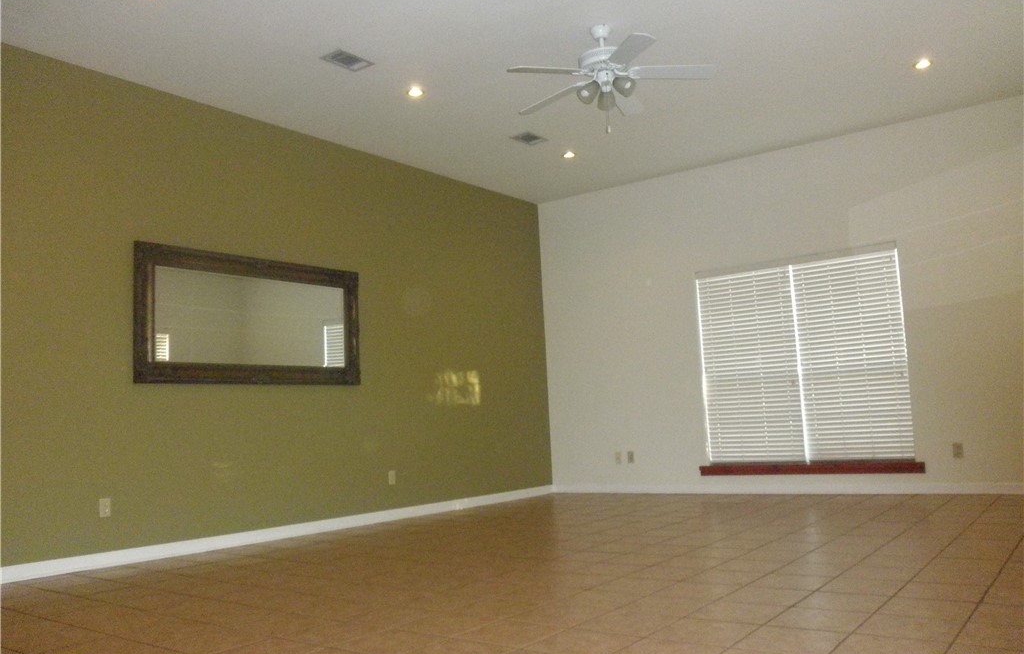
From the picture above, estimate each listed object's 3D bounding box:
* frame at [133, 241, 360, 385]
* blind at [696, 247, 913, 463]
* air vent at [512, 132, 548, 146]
[{"bbox_3d":[-1.867,-0.042,6.142,0.050,0.940,1.925,-8,-9,37],"label":"frame"},{"bbox_3d":[2.603,0.309,7.522,1.794,1.804,0.060,-7,-8,34],"label":"blind"},{"bbox_3d":[0.152,-1.596,7.043,0.185,0.020,0.285,-7,-8,34],"label":"air vent"}]

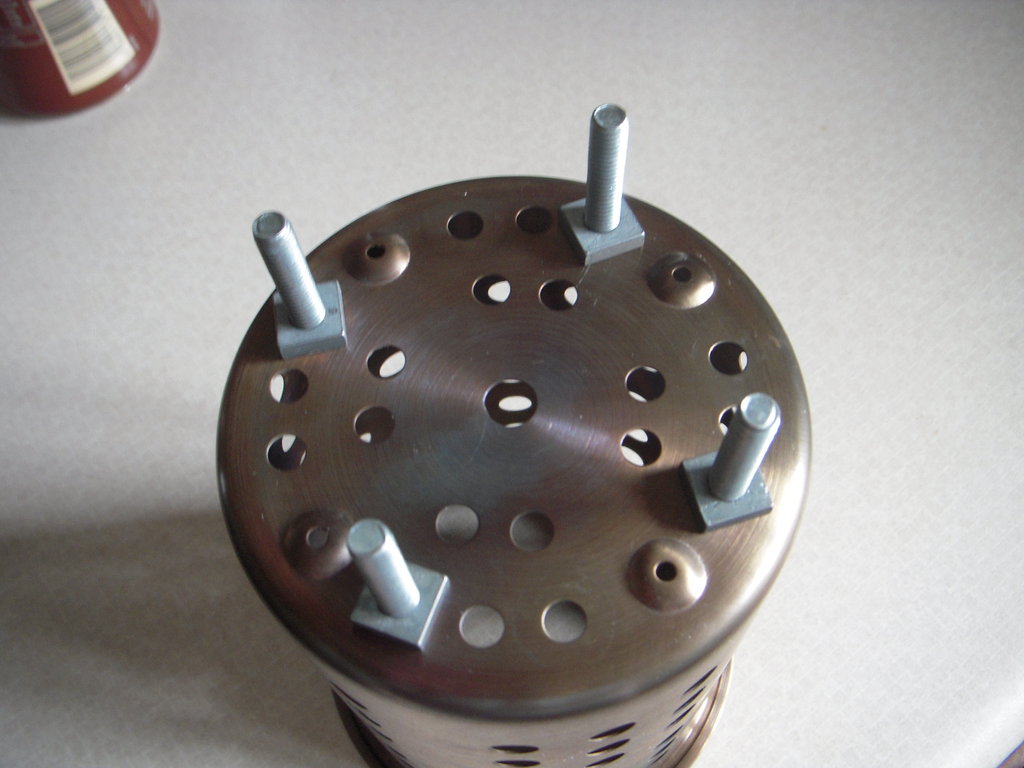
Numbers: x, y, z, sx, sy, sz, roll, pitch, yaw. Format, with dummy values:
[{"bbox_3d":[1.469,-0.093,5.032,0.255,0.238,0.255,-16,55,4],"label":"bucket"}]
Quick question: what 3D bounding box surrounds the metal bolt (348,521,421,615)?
[{"bbox_3d":[-0.020,0.029,0.174,0.006,0.030,0.006,-1,62,3],"label":"metal bolt"}]

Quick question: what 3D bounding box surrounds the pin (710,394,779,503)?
[{"bbox_3d":[0.037,0.011,0.181,0.006,0.030,0.006,0,63,0],"label":"pin"}]

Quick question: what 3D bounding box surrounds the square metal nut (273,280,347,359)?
[{"bbox_3d":[-0.039,-0.012,0.215,0.012,0.004,0.012,-11,63,-3],"label":"square metal nut"}]

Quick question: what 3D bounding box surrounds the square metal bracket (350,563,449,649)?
[{"bbox_3d":[-0.019,0.037,0.189,0.012,0.004,0.012,17,64,11],"label":"square metal bracket"}]

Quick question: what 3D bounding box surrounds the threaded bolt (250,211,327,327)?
[{"bbox_3d":[-0.039,-0.020,0.200,0.006,0.030,0.006,-11,63,-3],"label":"threaded bolt"}]

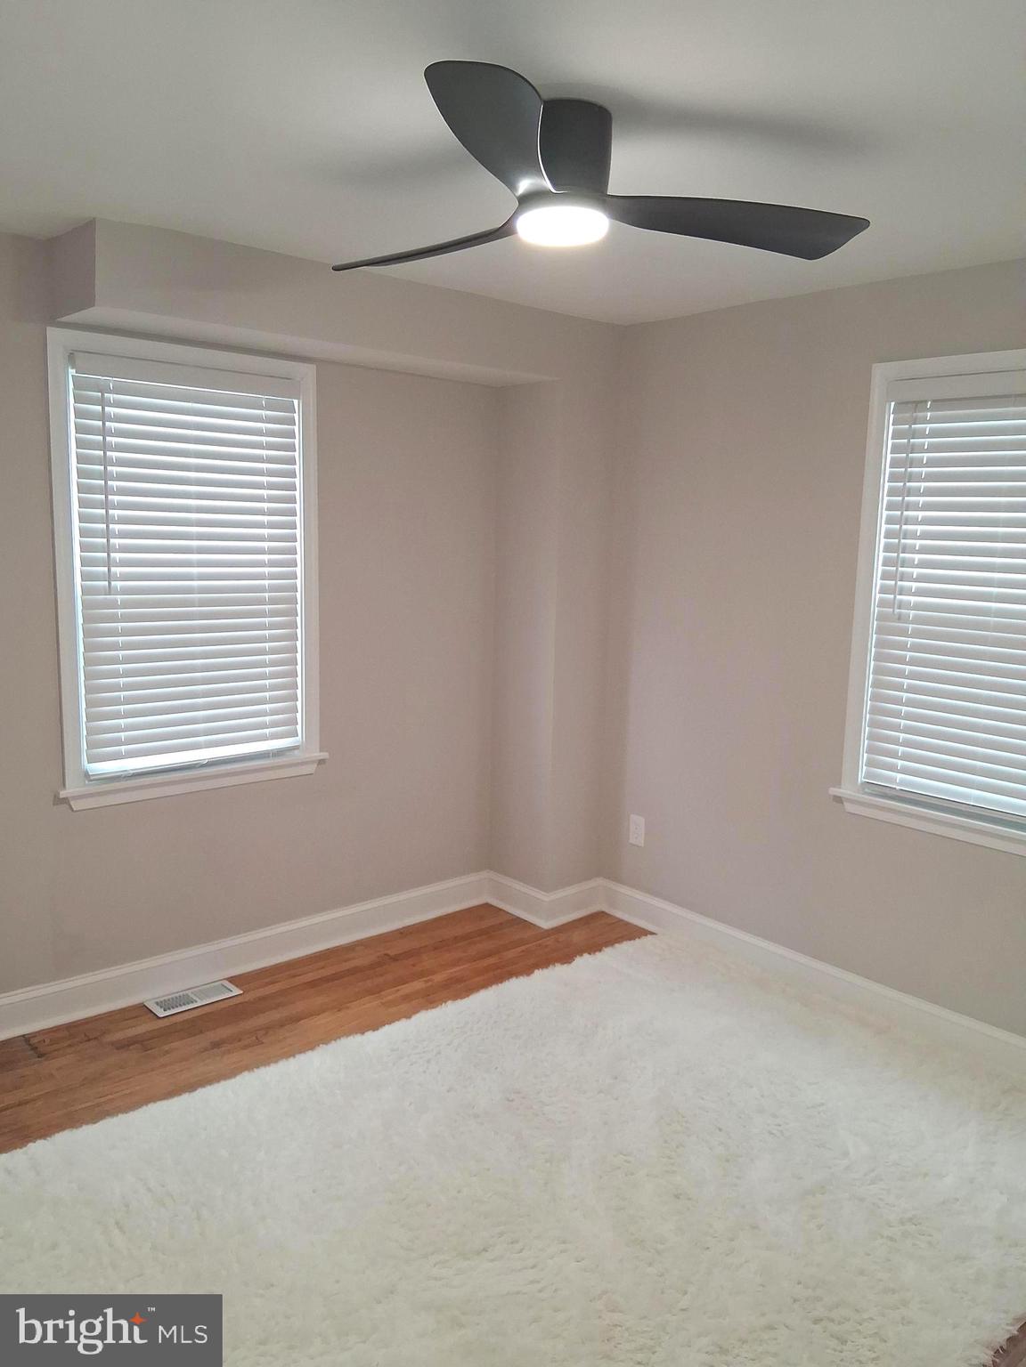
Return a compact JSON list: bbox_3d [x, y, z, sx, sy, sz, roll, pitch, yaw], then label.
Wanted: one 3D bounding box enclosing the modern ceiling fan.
[{"bbox_3d":[0.026,-0.998,2.105,1.210,0.218,1.130,-6,11,-40],"label":"modern ceiling fan"}]

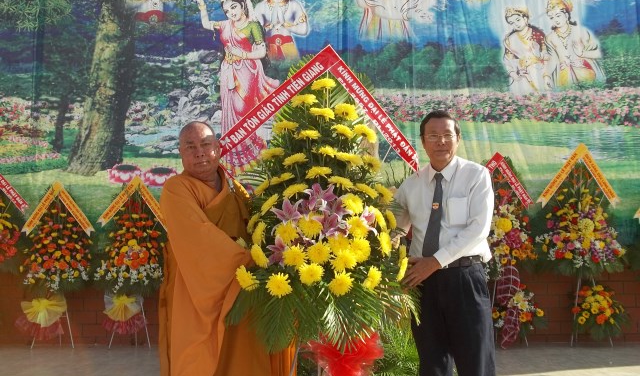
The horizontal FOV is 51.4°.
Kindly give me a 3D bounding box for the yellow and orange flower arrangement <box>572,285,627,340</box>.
[{"bbox_3d":[2.212,0.990,5.250,0.470,0.450,0.350,0,1,0],"label":"yellow and orange flower arrangement"}]

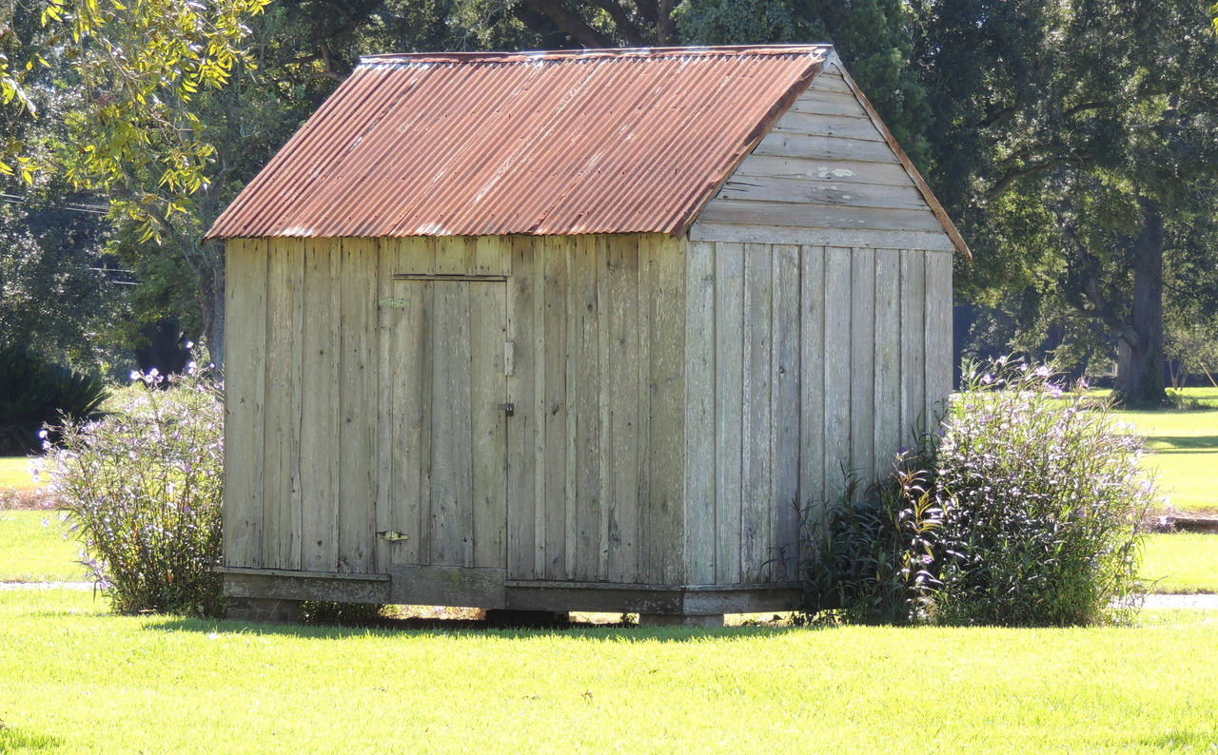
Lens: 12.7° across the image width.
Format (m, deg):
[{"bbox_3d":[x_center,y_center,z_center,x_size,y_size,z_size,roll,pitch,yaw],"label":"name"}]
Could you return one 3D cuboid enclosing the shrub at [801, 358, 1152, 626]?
[{"bbox_3d":[2.323,0.724,34.450,2.150,1.670,1.550,1,0,0],"label":"shrub"}]

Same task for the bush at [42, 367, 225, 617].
[{"bbox_3d":[-3.035,0.755,35.900,1.450,1.650,1.350,1,0,0],"label":"bush"}]

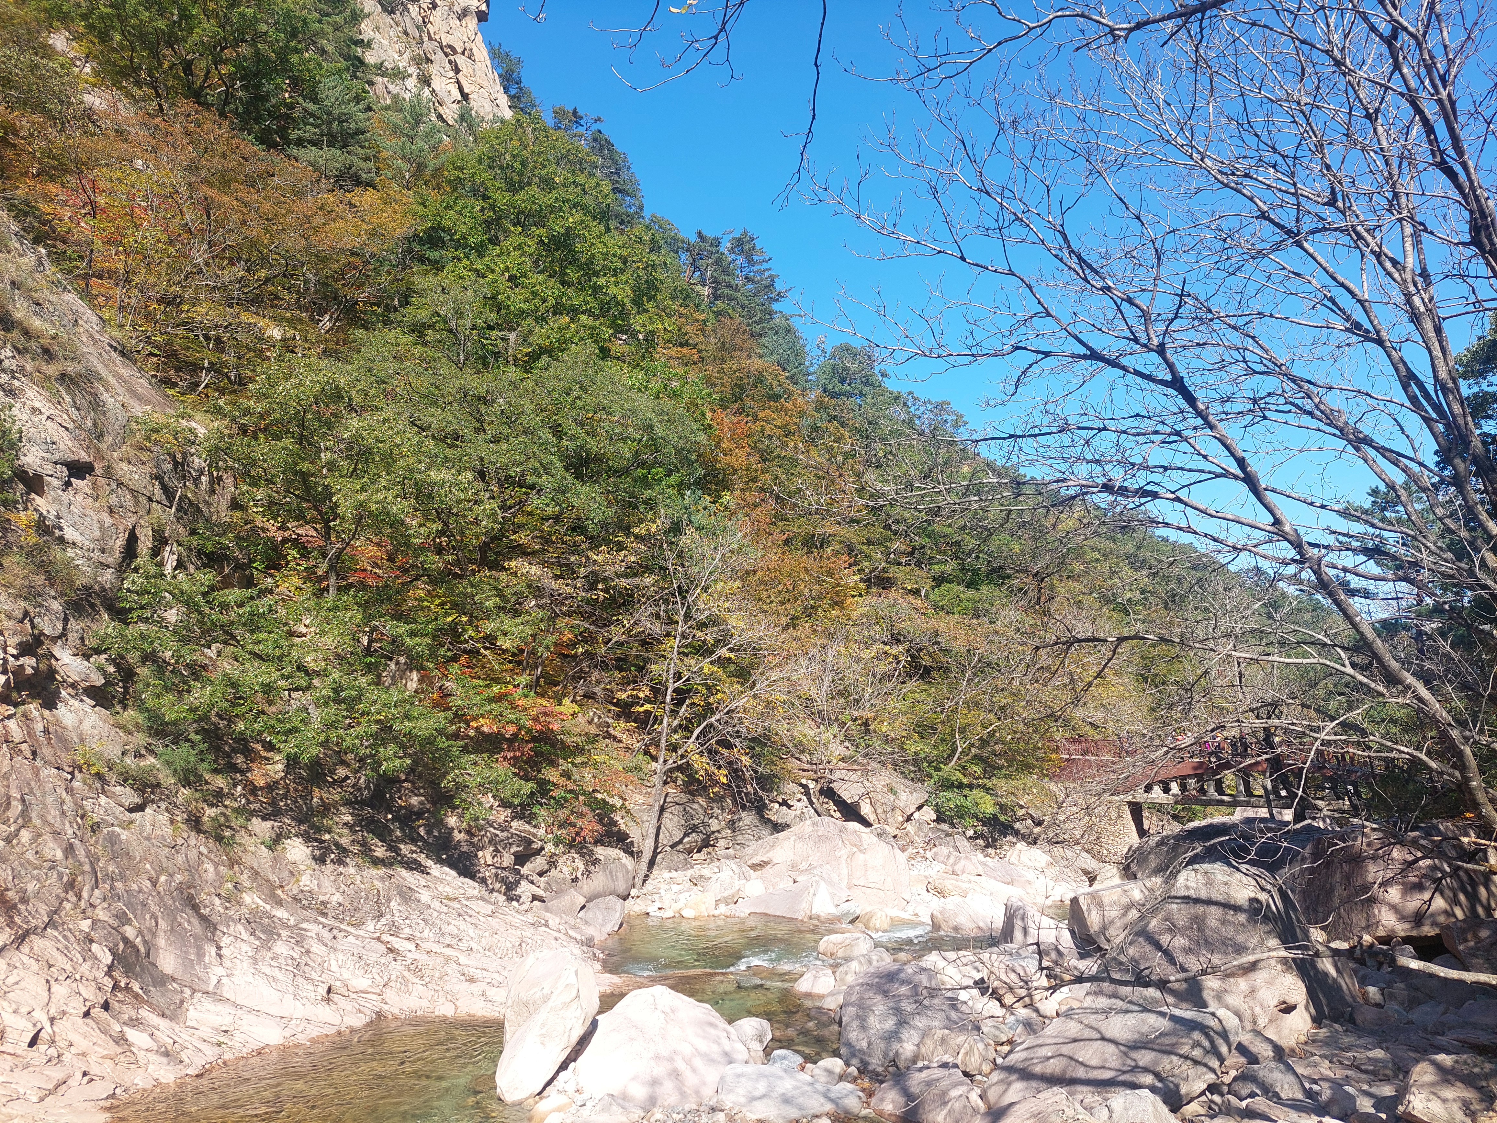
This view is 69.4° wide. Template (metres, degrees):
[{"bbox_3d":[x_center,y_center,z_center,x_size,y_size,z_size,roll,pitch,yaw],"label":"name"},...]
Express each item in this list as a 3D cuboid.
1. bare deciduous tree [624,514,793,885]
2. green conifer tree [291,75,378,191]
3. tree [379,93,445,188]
[{"bbox_3d":[-1.381,4.535,37.000,5.760,12.600,5.190,0,-10,0],"label":"bare deciduous tree"},{"bbox_3d":[-27.266,-27.948,70.958,5.910,8.530,5.620,0,-10,0],"label":"green conifer tree"},{"bbox_3d":[-23.055,-28.713,73.962,4.560,7.680,4.330,0,-10,0],"label":"tree"}]

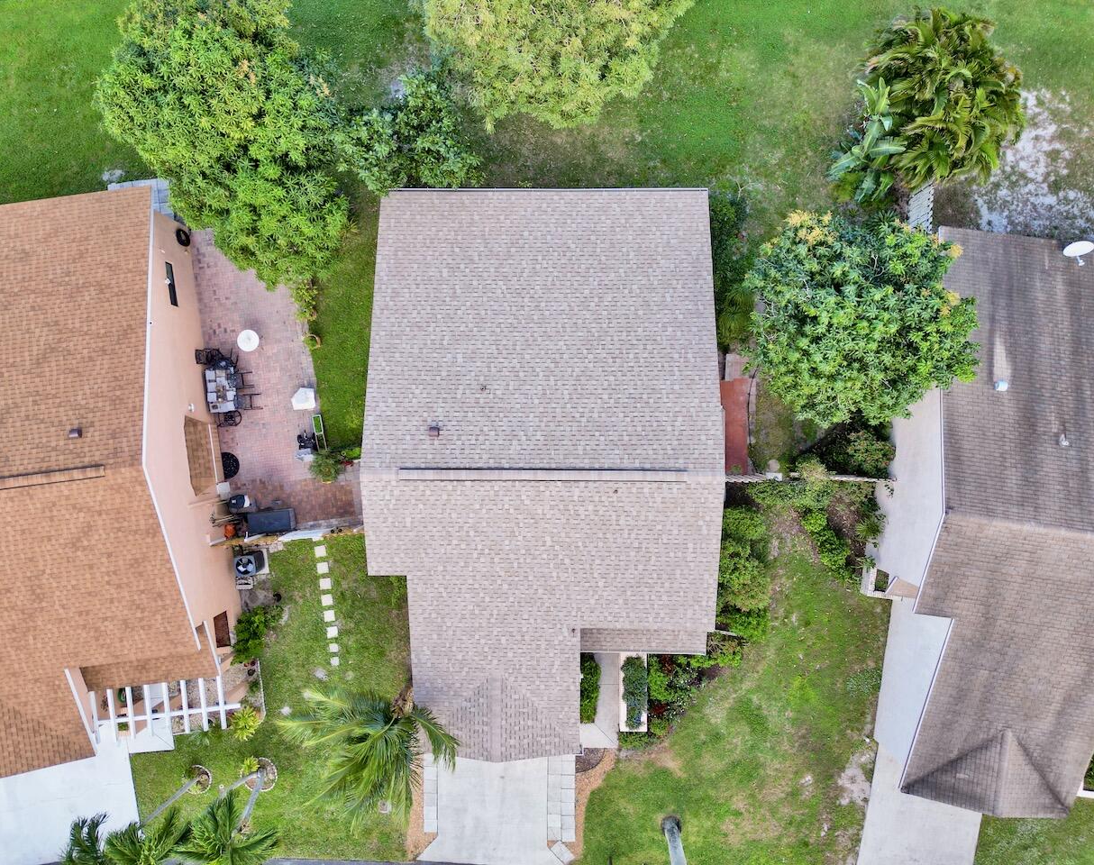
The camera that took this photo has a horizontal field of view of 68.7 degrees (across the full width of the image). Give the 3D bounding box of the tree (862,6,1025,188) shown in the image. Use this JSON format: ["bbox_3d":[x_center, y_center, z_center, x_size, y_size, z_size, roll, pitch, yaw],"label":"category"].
[{"bbox_3d":[12.100,-10.200,25.200,4.600,5.000,5.000,0,90,0],"label":"tree"}]

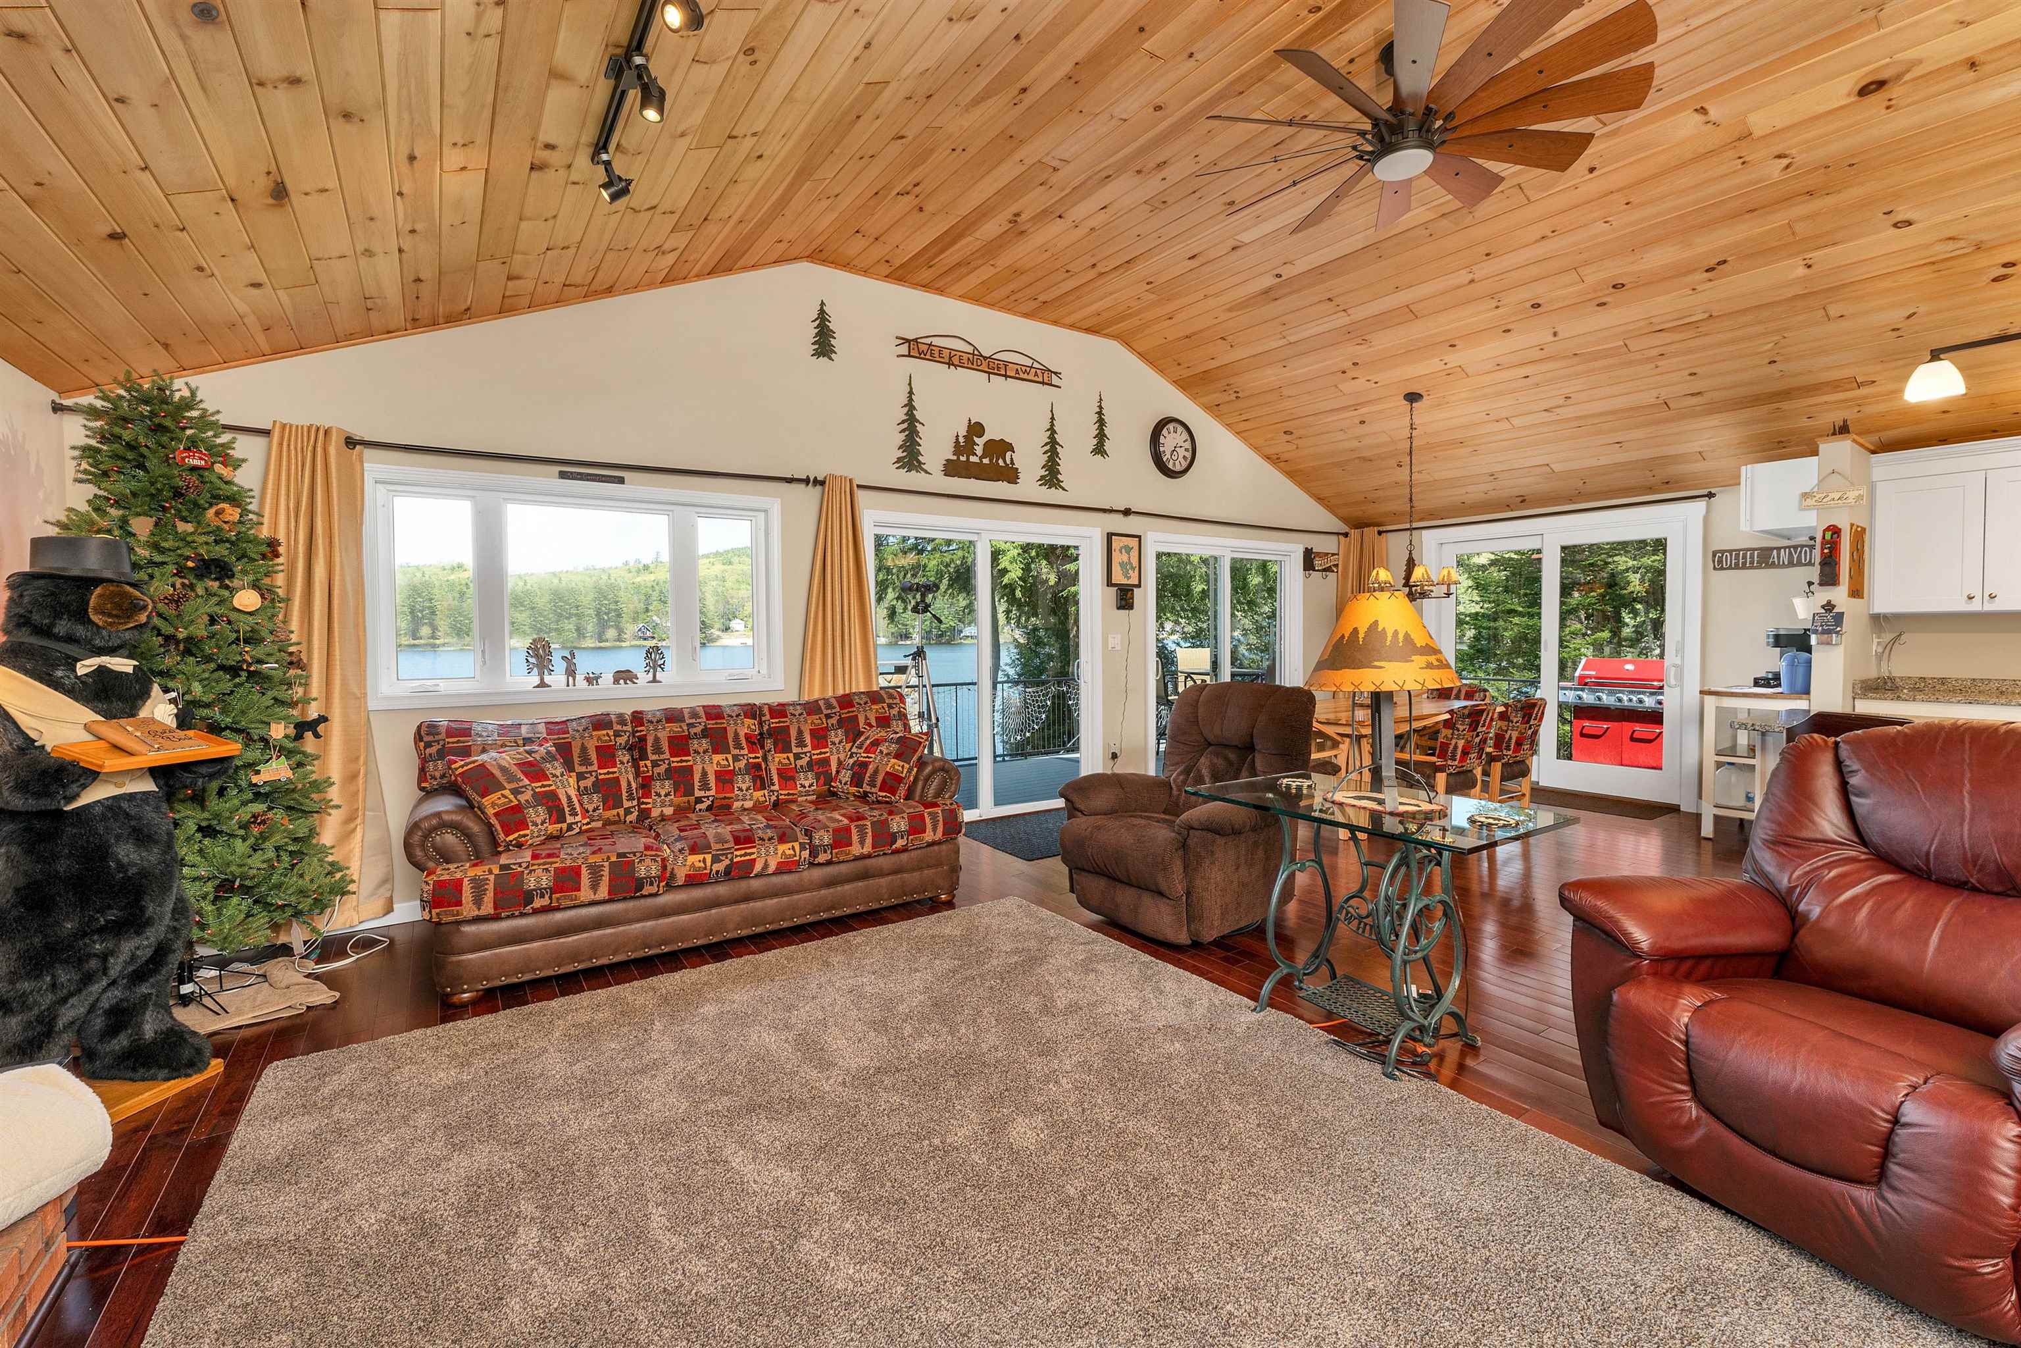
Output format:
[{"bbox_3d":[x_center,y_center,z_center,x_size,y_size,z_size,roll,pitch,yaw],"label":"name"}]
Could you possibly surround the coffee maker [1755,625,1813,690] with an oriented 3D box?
[{"bbox_3d":[4.899,-0.089,4.909,0.240,0.390,0.330,-3,4,-36],"label":"coffee maker"}]

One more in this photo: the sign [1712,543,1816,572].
[{"bbox_3d":[5.152,-0.784,5.308,0.025,0.135,0.660,-3,4,-36],"label":"sign"}]

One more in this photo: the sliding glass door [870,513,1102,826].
[{"bbox_3d":[-0.113,-0.018,5.528,1.910,2.094,0.120,-3,4,-34],"label":"sliding glass door"}]

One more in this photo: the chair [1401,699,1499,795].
[{"bbox_3d":[2.603,0.607,4.874,0.570,0.880,0.620,-3,4,-32],"label":"chair"}]

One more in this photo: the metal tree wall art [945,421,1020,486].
[{"bbox_3d":[-0.187,-1.522,5.351,0.619,0.413,0.020,-3,4,-34],"label":"metal tree wall art"}]

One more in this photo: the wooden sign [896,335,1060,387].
[{"bbox_3d":[-0.166,-2.178,5.456,1.390,0.240,0.030,-3,4,-36],"label":"wooden sign"}]

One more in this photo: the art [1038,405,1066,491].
[{"bbox_3d":[0.311,-1.643,5.676,0.292,0.632,0.020,-3,4,-34],"label":"art"}]

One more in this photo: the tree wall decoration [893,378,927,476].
[{"bbox_3d":[-0.625,-1.633,5.151,0.260,0.650,0.025,-3,4,-36],"label":"tree wall decoration"}]

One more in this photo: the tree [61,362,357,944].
[{"bbox_3d":[-2.978,0.095,2.811,0.980,2.260,0.980,-3,4,-36],"label":"tree"}]

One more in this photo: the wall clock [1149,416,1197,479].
[{"bbox_3d":[1.380,-1.894,6.586,0.540,0.540,0.060,-3,4,-36],"label":"wall clock"}]

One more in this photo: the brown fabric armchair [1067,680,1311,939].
[{"bbox_3d":[0.826,0.599,3.789,0.860,1.050,0.970,3,5,45],"label":"brown fabric armchair"}]

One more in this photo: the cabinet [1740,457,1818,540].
[{"bbox_3d":[4.865,-1.065,4.866,0.930,0.390,0.340,-3,4,-36],"label":"cabinet"}]

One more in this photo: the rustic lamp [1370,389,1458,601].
[{"bbox_3d":[2.941,-1.281,5.752,0.660,1.500,0.660,-3,4,-36],"label":"rustic lamp"}]

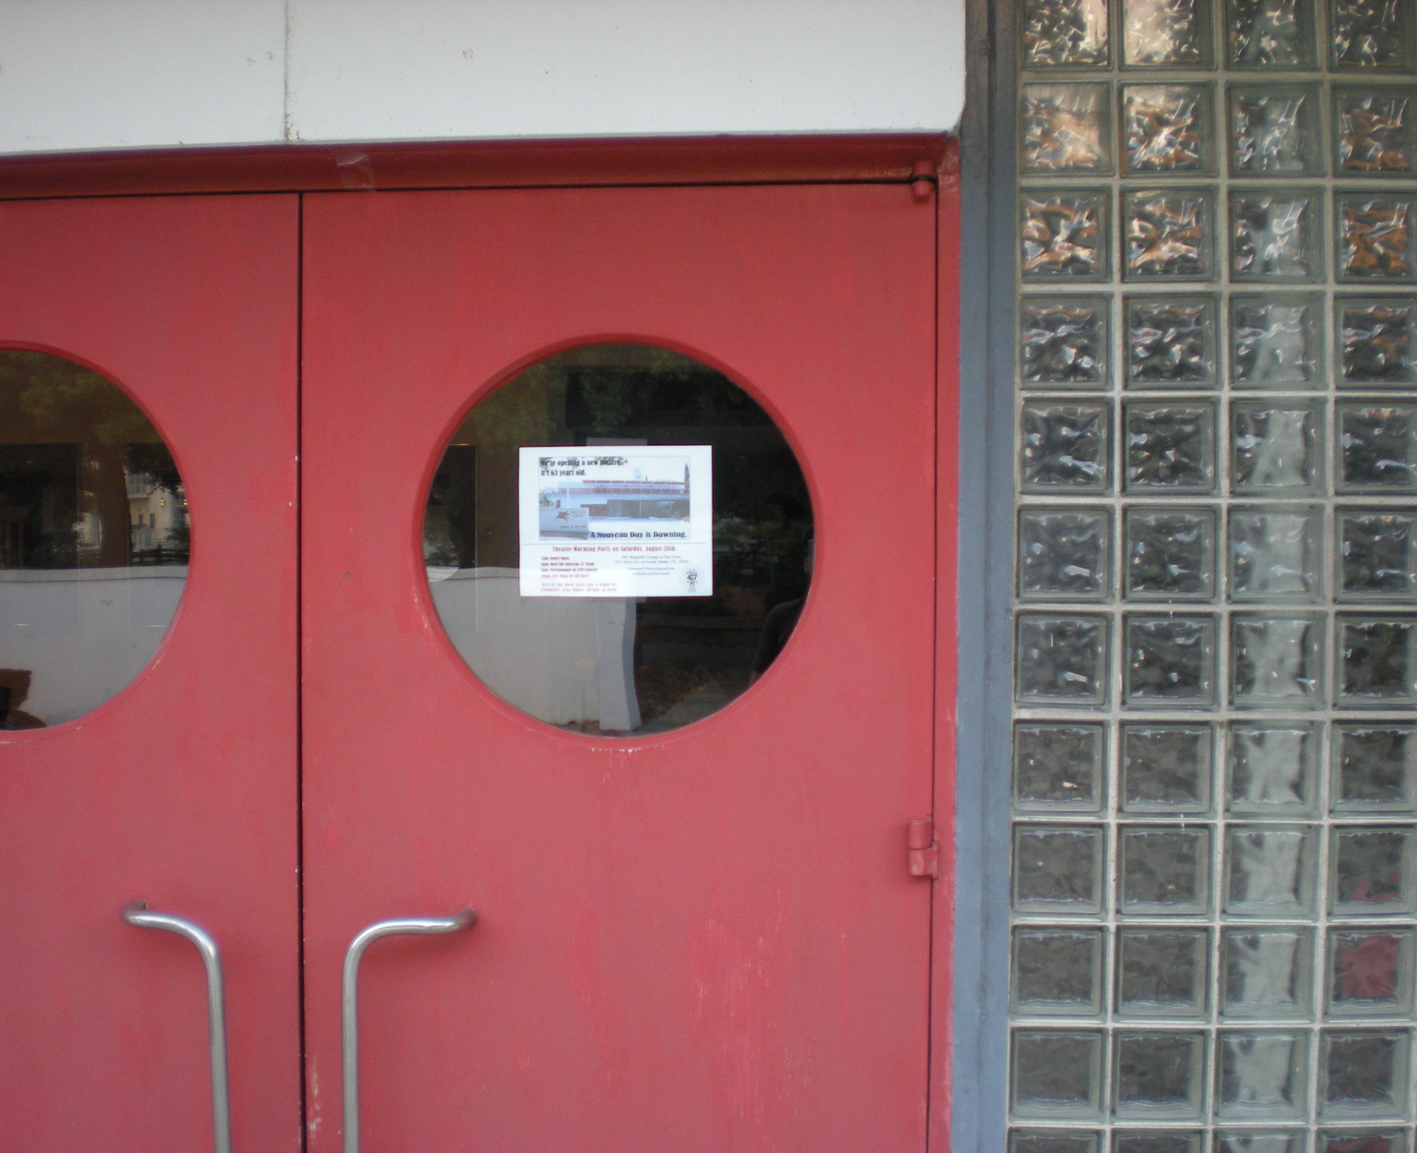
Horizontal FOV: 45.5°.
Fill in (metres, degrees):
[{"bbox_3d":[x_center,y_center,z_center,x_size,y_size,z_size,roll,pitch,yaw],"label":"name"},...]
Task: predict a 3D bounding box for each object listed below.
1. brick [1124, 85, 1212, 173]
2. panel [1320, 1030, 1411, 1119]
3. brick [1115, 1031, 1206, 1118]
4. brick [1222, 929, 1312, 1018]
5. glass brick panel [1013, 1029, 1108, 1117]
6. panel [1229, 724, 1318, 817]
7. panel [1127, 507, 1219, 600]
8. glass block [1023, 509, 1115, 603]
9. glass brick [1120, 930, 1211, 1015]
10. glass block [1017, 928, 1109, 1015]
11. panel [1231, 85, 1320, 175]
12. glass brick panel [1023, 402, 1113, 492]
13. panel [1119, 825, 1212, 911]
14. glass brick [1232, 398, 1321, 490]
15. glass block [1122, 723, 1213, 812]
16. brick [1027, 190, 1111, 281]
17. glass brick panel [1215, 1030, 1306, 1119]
[{"bbox_3d":[0.652,-0.632,2.427,0.140,0.140,0.090,0,1,4],"label":"brick"},{"bbox_3d":[0.931,0.703,2.427,0.140,0.140,0.085,0,1,3],"label":"panel"},{"bbox_3d":[0.648,0.709,2.453,0.140,0.140,0.090,0,1,4],"label":"brick"},{"bbox_3d":[0.801,0.566,2.456,0.142,0.142,0.090,0,2,4],"label":"brick"},{"bbox_3d":[0.508,0.720,2.484,0.143,0.143,0.088,0,2,4],"label":"glass brick panel"},{"bbox_3d":[0.807,0.271,2.446,0.142,0.142,0.090,0,2,4],"label":"panel"},{"bbox_3d":[0.659,-0.034,2.428,0.140,0.140,0.085,0,1,3],"label":"panel"},{"bbox_3d":[0.516,-0.034,2.468,0.143,0.143,0.088,0,2,4],"label":"glass block"},{"bbox_3d":[0.653,0.562,2.450,0.140,0.140,0.090,0,1,4],"label":"glass brick"},{"bbox_3d":[0.510,0.567,2.476,0.142,0.142,0.090,0,2,4],"label":"glass block"},{"bbox_3d":[0.801,-0.630,2.418,0.142,0.142,0.090,0,2,4],"label":"panel"},{"bbox_3d":[0.513,-0.185,2.444,0.140,0.140,0.090,0,1,4],"label":"glass brick panel"},{"bbox_3d":[0.654,0.414,2.447,0.140,0.140,0.090,0,1,4],"label":"panel"},{"bbox_3d":[0.813,-0.184,2.444,0.143,0.143,0.088,0,2,4],"label":"glass brick"},{"bbox_3d":[0.656,0.270,2.444,0.140,0.140,0.090,0,1,4],"label":"glass block"},{"bbox_3d":[0.515,-0.489,2.458,0.143,0.143,0.088,0,2,4],"label":"brick"},{"bbox_3d":[0.799,0.715,2.463,0.143,0.143,0.088,0,2,4],"label":"glass brick panel"}]

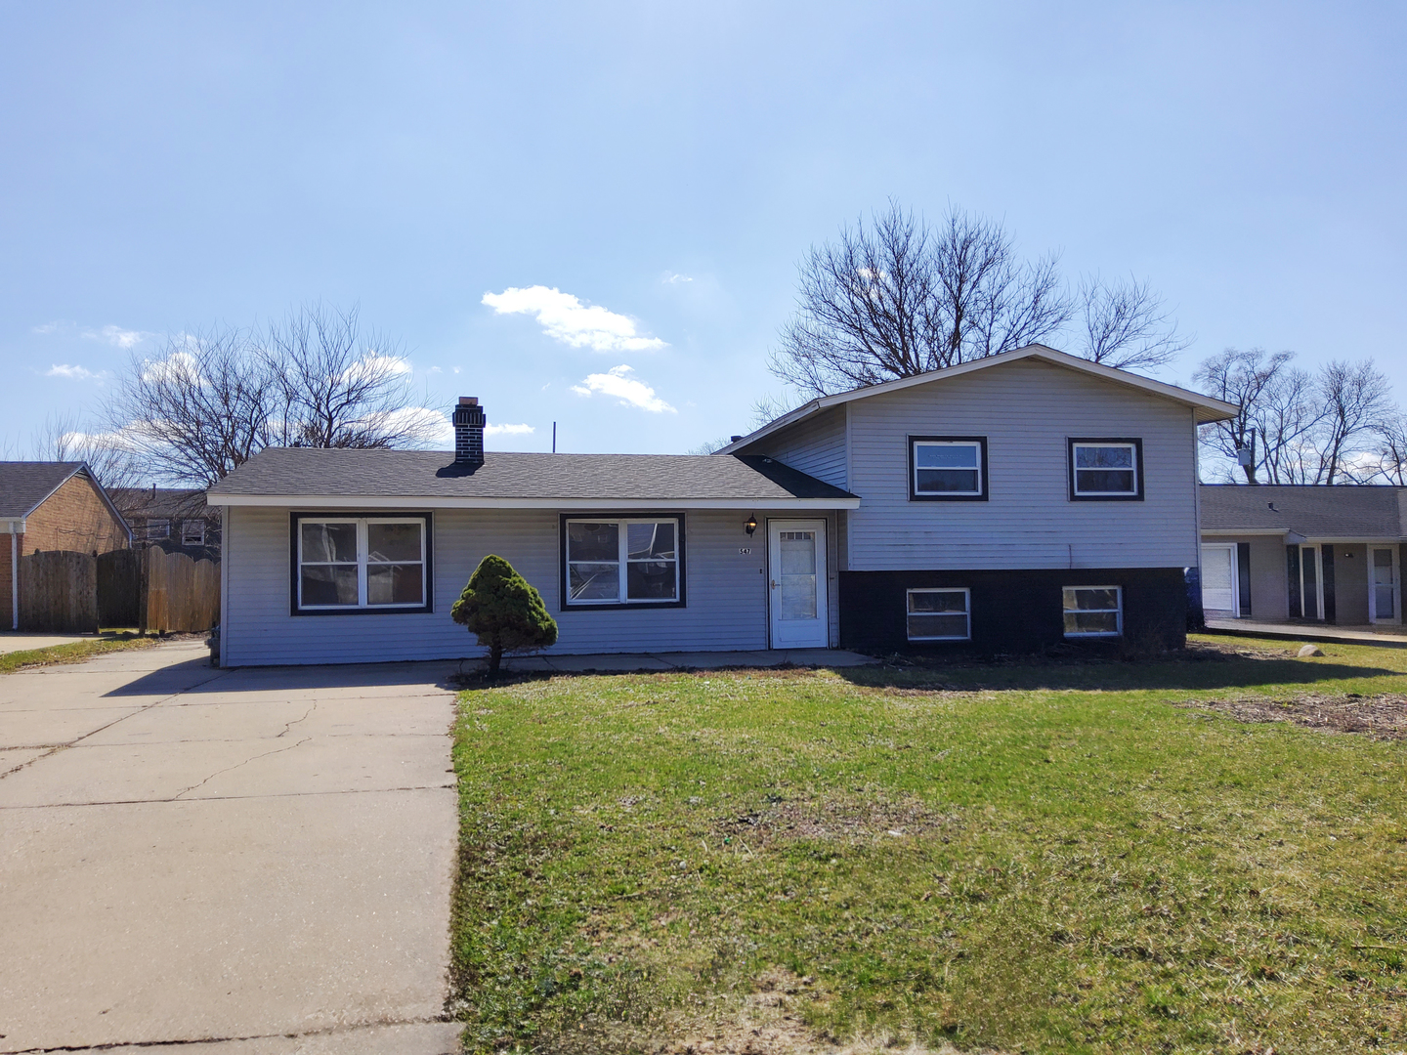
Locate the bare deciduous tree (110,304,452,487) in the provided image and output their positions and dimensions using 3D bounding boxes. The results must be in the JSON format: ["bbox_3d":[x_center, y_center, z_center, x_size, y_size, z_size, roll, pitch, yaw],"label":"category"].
[{"bbox_3d":[-13.707,-2.080,33.724,11.030,10.180,10.000,0,-3,-13],"label":"bare deciduous tree"}]

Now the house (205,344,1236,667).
[{"bbox_3d":[0.079,-0.188,20.530,16.040,4.940,9.770,0,-3,-13],"label":"house"}]

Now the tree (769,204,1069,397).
[{"bbox_3d":[7.226,-3.979,34.634,9.940,13.510,9.800,0,-3,-13],"label":"tree"}]

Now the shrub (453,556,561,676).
[{"bbox_3d":[-2.641,1.148,14.027,1.400,1.570,1.350,0,-3,-13],"label":"shrub"}]

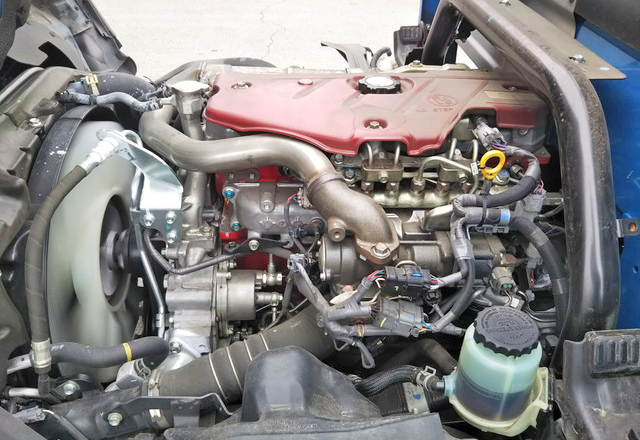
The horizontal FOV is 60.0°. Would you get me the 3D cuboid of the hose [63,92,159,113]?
[{"bbox_3d":[-0.347,-0.195,0.920,0.160,0.030,0.045,0,29,0],"label":"hose"}]

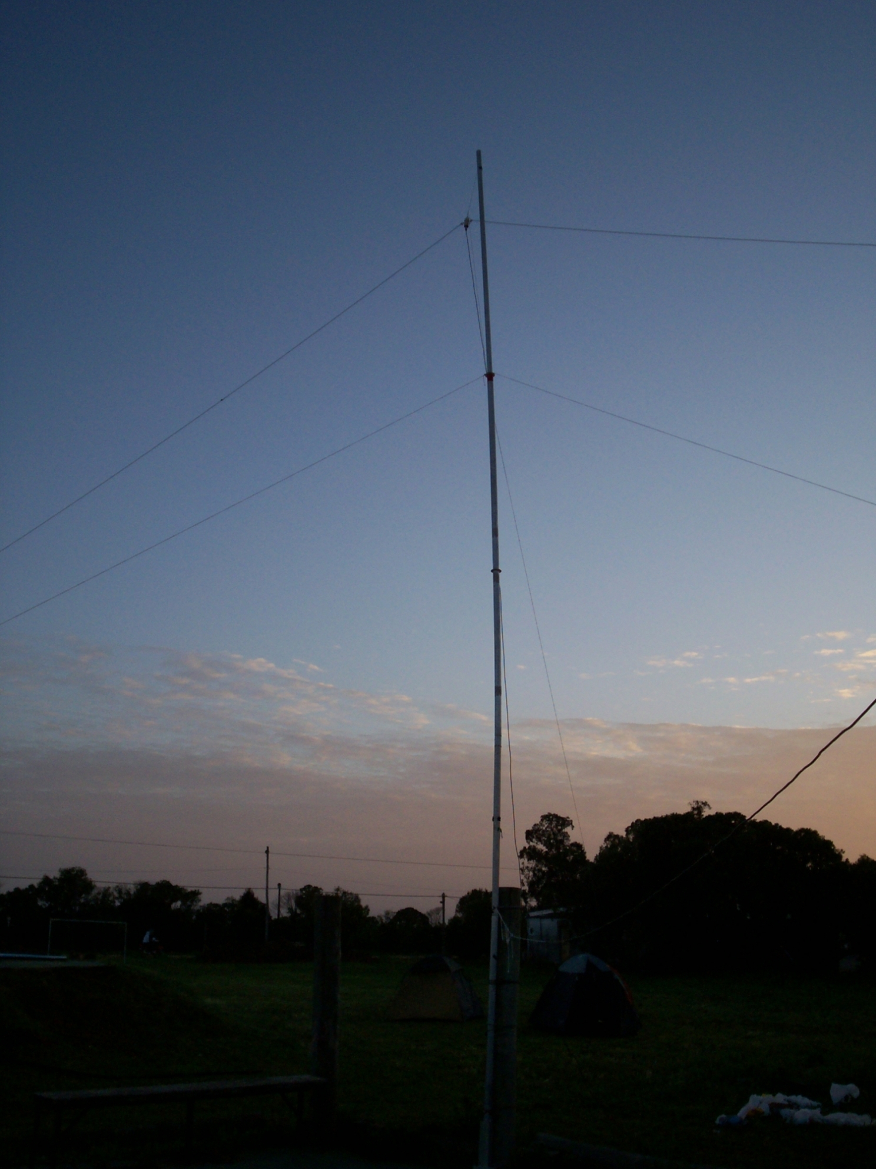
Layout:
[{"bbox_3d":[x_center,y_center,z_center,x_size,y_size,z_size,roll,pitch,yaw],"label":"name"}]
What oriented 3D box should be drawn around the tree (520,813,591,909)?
[{"bbox_3d":[6.380,16.096,65.094,4.300,7.694,4.300,0,-16,0],"label":"tree"}]

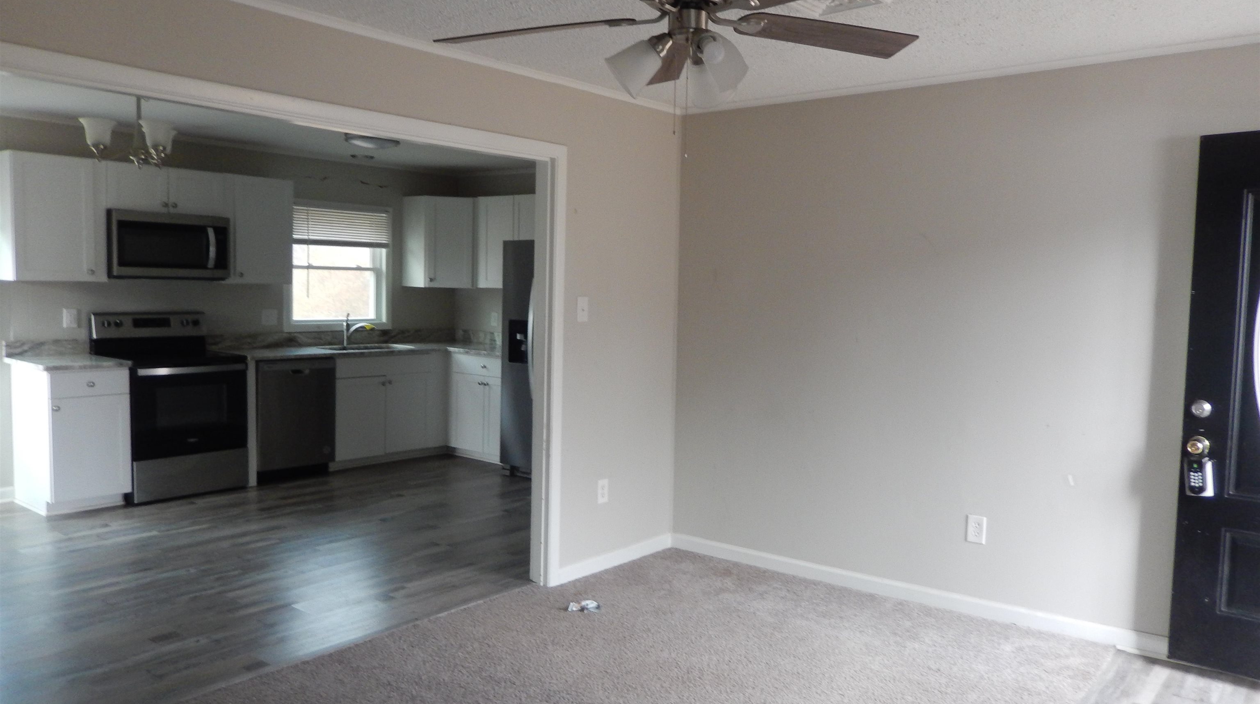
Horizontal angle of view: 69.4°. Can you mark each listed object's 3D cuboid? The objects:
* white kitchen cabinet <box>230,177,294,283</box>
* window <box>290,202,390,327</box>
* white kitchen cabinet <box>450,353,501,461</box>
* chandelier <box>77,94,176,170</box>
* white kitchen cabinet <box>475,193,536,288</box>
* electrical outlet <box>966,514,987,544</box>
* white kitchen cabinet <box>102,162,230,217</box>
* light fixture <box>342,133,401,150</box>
[{"bbox_3d":[-2.784,-0.876,6.655,0.325,0.765,0.500,4,5,40],"label":"white kitchen cabinet"},{"bbox_3d":[-2.379,-0.697,7.429,0.090,1.020,0.985,4,5,40],"label":"window"},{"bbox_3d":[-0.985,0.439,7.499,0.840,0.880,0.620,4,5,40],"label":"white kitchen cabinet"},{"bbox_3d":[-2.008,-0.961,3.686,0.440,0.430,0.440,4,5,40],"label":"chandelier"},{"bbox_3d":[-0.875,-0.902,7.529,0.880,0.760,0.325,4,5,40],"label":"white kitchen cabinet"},{"bbox_3d":[1.494,0.764,3.922,0.075,0.117,0.010,4,5,40],"label":"electrical outlet"},{"bbox_3d":[-3.192,-1.080,6.145,0.325,0.300,0.770,4,5,40],"label":"white kitchen cabinet"},{"bbox_3d":[-1.745,-1.420,6.169,0.375,0.100,0.375,1,4,0],"label":"light fixture"}]

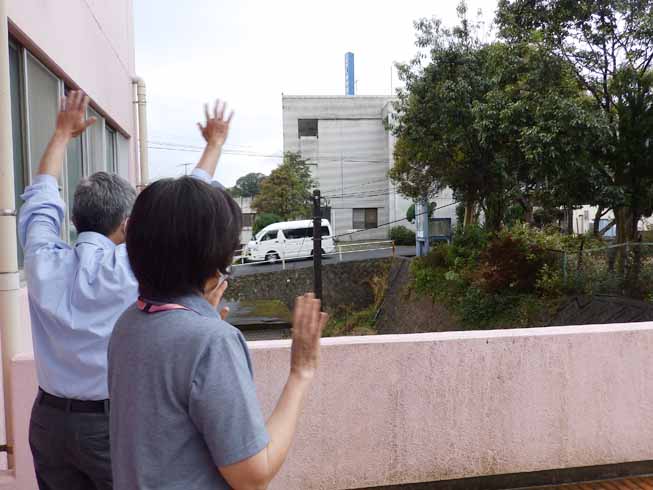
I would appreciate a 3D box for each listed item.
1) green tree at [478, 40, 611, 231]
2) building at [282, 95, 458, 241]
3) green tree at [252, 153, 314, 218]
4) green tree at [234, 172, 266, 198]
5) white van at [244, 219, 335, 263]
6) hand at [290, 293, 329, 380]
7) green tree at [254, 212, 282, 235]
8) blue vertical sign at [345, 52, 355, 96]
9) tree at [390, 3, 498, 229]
[{"bbox_3d":[10.118,-4.303,24.710,6.100,10.000,5.900,-1,2,0],"label":"green tree"},{"bbox_3d":[3.480,-5.792,45.200,13.800,11.100,10.500,-1,2,0],"label":"building"},{"bbox_3d":[-2.976,-3.211,37.134,4.200,6.400,4.100,-1,2,0],"label":"green tree"},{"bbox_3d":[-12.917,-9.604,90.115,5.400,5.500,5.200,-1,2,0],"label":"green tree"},{"bbox_3d":[-2.169,-0.297,31.400,5.300,2.280,1.880,-5,4,-25],"label":"white van"},{"bbox_3d":[-0.037,0.199,1.150,0.085,0.185,0.060,9,-6,-17],"label":"hand"},{"bbox_3d":[-3.896,-0.855,35.050,2.000,2.400,2.000,-1,2,0],"label":"green tree"},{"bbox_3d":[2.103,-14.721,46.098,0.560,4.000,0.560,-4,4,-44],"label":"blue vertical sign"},{"bbox_3d":[5.972,-5.842,26.252,5.600,12.000,5.400,-1,2,0],"label":"tree"}]

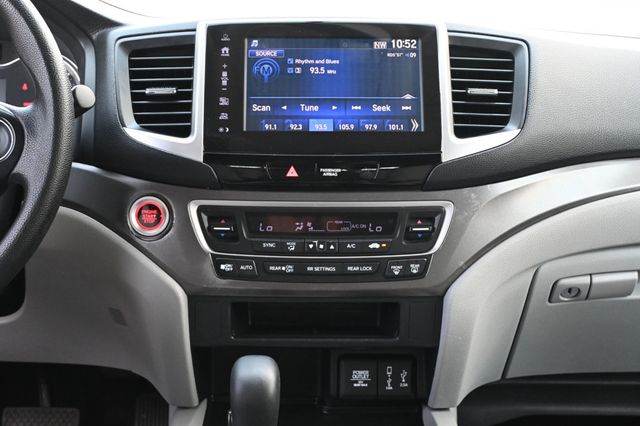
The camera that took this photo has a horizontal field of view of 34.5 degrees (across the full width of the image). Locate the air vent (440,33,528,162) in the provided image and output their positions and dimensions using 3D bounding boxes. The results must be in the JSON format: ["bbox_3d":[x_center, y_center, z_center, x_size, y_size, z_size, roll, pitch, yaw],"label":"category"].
[{"bbox_3d":[0.159,-0.107,1.033,0.088,0.141,0.045,2,-19,-6],"label":"air vent"}]

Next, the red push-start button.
[{"bbox_3d":[-0.162,0.005,0.982,0.040,0.040,0.016,0,-14,3],"label":"red push-start button"}]

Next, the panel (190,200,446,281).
[{"bbox_3d":[0.001,0.028,0.970,0.246,0.078,0.030,0,-15,0],"label":"panel"}]

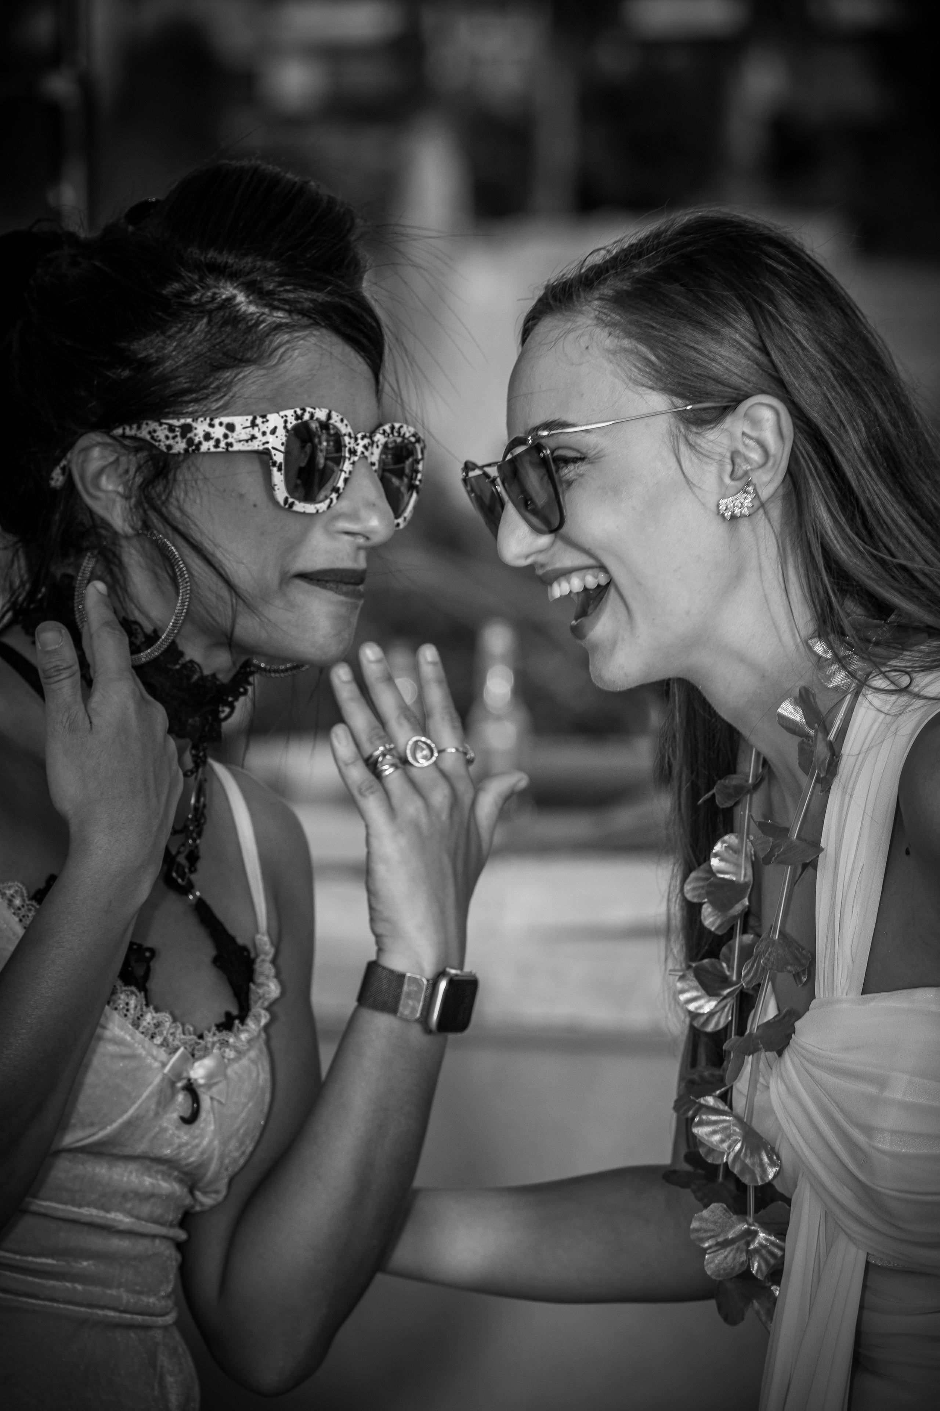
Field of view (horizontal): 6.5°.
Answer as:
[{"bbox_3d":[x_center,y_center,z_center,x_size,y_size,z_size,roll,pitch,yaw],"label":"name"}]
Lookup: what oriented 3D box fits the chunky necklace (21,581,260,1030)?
[{"bbox_3d":[-0.168,0.050,4.200,0.125,0.220,0.130,1,9,-42],"label":"chunky necklace"}]

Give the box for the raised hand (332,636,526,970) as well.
[{"bbox_3d":[-0.021,0.053,4.200,0.095,0.168,0.062,-7,5,-27],"label":"raised hand"}]

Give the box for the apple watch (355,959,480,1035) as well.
[{"bbox_3d":[-0.027,0.149,4.200,0.055,0.036,0.050,18,10,28],"label":"apple watch"}]

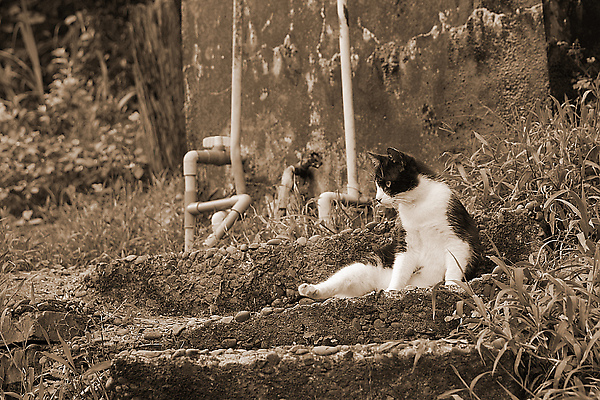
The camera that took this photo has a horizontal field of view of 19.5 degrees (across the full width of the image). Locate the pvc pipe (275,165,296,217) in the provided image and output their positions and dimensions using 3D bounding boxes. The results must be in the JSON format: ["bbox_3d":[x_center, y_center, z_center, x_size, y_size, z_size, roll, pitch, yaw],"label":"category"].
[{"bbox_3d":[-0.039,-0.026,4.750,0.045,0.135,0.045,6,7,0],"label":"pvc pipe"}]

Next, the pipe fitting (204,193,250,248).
[{"bbox_3d":[-0.185,0.051,4.420,0.120,0.120,0.100,-1,7,0],"label":"pipe fitting"}]

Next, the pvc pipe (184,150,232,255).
[{"bbox_3d":[-0.238,0.001,4.470,0.120,0.260,0.050,-1,7,0],"label":"pvc pipe"}]

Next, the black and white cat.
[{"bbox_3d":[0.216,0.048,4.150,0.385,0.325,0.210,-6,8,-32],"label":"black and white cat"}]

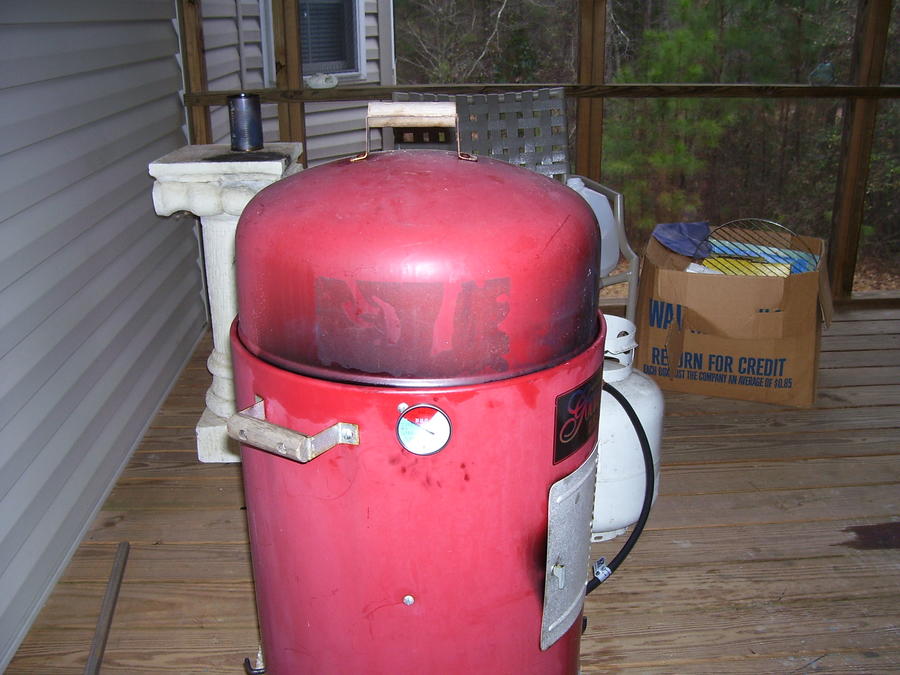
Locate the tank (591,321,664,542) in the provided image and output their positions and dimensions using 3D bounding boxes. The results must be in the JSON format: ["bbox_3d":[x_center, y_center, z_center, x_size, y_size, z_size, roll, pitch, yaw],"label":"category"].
[{"bbox_3d":[0.280,0.197,1.865,0.312,0.455,0.312,13,24,32],"label":"tank"}]

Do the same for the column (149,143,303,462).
[{"bbox_3d":[-0.519,-0.085,2.229,0.300,0.746,0.300,-2,20,-4],"label":"column"}]

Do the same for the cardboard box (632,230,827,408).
[{"bbox_3d":[0.848,-0.072,2.667,0.485,0.385,0.400,5,21,15],"label":"cardboard box"}]

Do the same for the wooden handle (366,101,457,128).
[{"bbox_3d":[-0.042,-0.247,0.983,0.100,0.030,0.030,-1,20,-2],"label":"wooden handle"}]

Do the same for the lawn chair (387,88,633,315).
[{"bbox_3d":[0.145,-0.240,2.484,0.560,0.845,0.640,-5,21,-12],"label":"lawn chair"}]

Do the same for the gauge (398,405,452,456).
[{"bbox_3d":[-0.025,0.090,0.870,0.056,0.056,0.018,-1,20,-1],"label":"gauge"}]

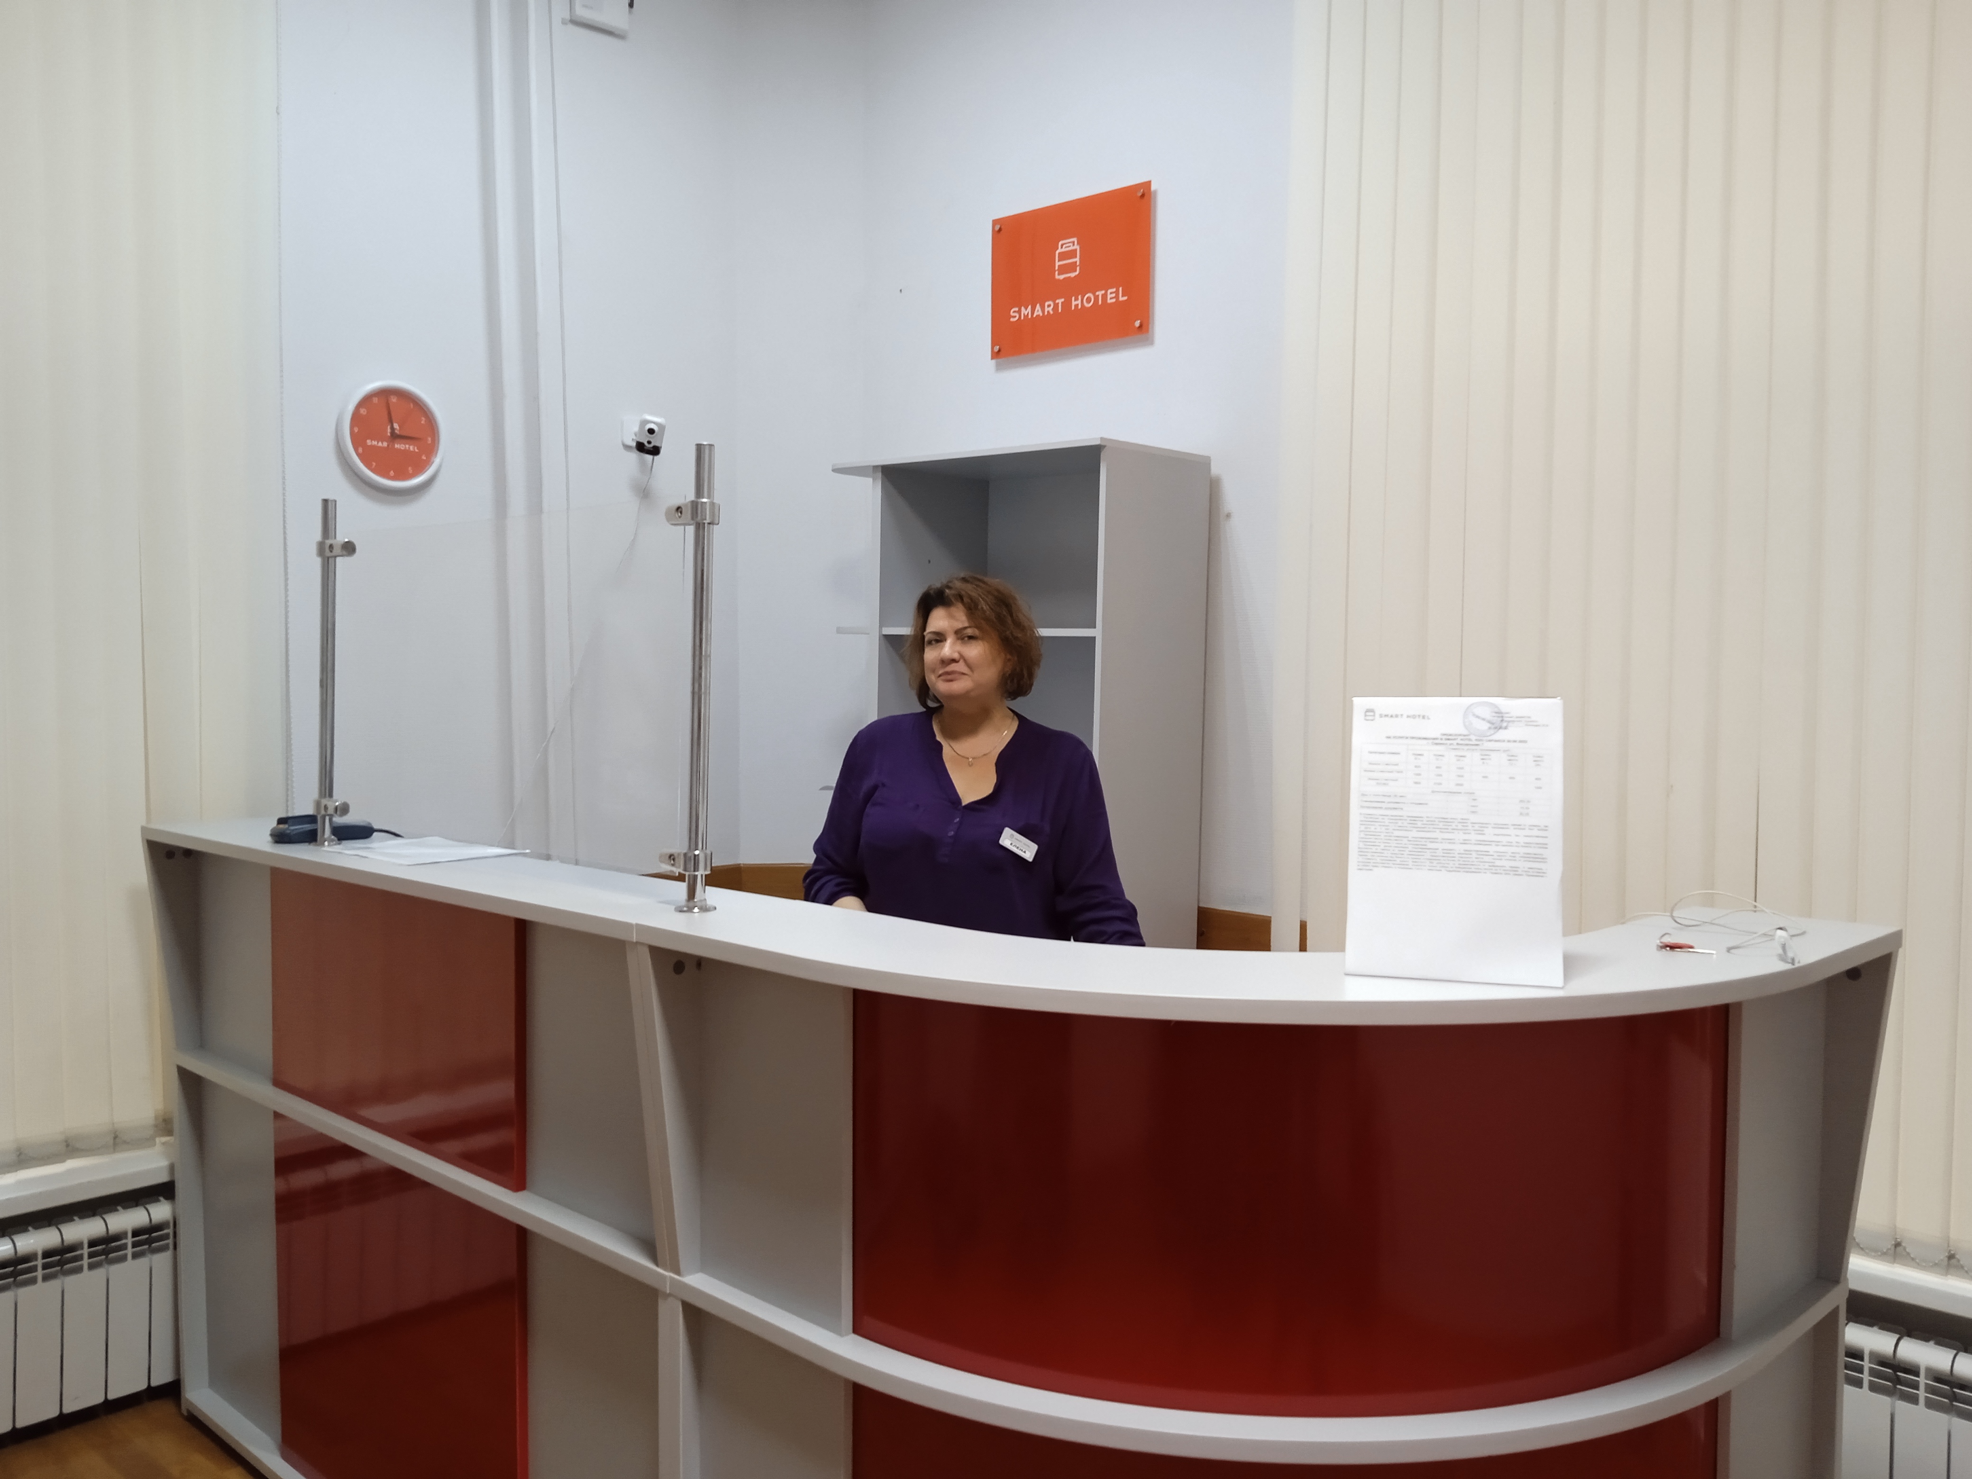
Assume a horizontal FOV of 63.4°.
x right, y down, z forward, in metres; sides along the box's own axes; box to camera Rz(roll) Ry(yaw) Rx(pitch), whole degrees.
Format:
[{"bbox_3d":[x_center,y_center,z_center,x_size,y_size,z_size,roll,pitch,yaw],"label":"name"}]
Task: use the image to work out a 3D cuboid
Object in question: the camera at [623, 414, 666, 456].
[{"bbox_3d":[-0.814,-0.729,3.821,0.070,0.107,0.090,-1,21,-34],"label":"camera"}]

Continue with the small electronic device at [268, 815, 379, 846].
[{"bbox_3d":[-1.155,0.151,2.781,0.168,0.043,0.078,-1,3,-23],"label":"small electronic device"}]

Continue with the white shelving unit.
[{"bbox_3d":[0.055,0.321,3.604,0.797,1.878,0.370,3,4,42],"label":"white shelving unit"}]

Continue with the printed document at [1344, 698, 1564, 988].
[{"bbox_3d":[0.487,0.101,1.659,0.212,0.299,0.012,1,-17,15],"label":"printed document"}]

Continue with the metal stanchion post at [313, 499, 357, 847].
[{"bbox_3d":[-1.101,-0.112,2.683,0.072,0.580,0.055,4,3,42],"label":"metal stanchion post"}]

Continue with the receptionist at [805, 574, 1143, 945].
[{"bbox_3d":[-0.024,0.518,2.666,0.530,1.575,0.340,1,3,16],"label":"receptionist"}]

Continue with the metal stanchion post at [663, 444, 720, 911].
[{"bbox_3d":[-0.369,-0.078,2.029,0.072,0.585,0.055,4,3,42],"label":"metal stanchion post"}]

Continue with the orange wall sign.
[{"bbox_3d":[0.193,-1.060,3.644,0.465,0.328,0.020,3,4,42],"label":"orange wall sign"}]

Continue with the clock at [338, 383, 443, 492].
[{"bbox_3d":[-1.326,-0.674,3.563,0.038,0.240,0.240,3,2,43],"label":"clock"}]

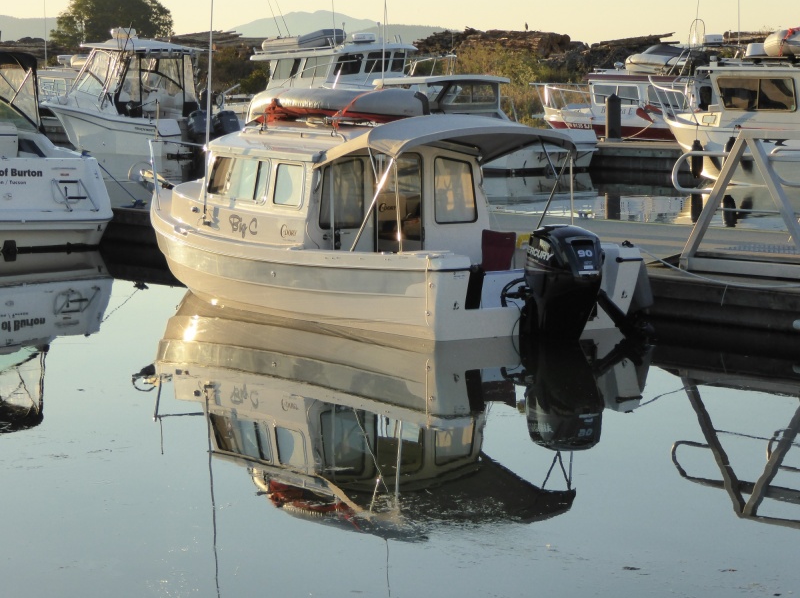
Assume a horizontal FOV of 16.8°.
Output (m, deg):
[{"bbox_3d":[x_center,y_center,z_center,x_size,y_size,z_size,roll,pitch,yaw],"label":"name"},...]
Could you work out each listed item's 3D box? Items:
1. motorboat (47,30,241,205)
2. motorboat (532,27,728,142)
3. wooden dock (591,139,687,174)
[{"bbox_3d":[-7.201,-5.349,72.503,2.800,3.600,9.400,-4,6,-34],"label":"motorboat"},{"bbox_3d":[6.060,-4.498,62.902,2.700,3.350,8.700,-4,6,-35],"label":"motorboat"},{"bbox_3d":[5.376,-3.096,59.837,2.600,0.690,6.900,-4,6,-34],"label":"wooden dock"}]

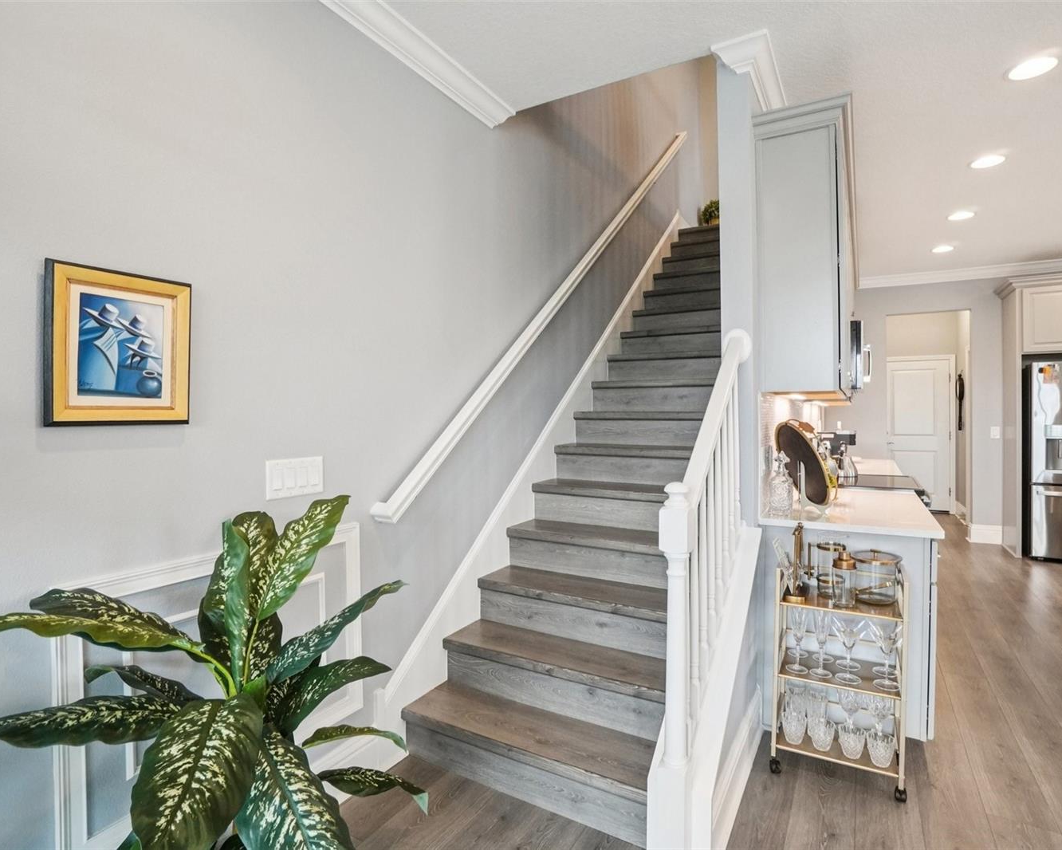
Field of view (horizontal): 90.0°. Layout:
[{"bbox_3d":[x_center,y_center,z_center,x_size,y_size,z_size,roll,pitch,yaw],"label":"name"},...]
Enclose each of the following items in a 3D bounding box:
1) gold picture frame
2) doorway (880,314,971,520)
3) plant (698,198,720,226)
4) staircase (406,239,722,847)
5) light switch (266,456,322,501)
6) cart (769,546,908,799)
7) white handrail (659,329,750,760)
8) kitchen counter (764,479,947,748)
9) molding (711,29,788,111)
[{"bbox_3d":[-1.014,-0.189,1.332,0.030,0.380,0.305,1,2,32],"label":"gold picture frame"},{"bbox_3d":[4.309,0.004,5.801,0.760,2.420,0.160,1,2,30],"label":"doorway"},{"bbox_3d":[1.872,-2.084,5.309,0.280,0.300,0.280,1,2,31],"label":"plant"},{"bbox_3d":[0.921,-0.288,3.450,1.030,3.180,3.860,1,2,31],"label":"staircase"},{"bbox_3d":[-0.770,0.171,1.751,0.012,0.121,0.205,1,2,32],"label":"light switch"},{"bbox_3d":[1.201,0.936,2.112,0.430,0.810,0.320,1,2,26],"label":"cart"},{"bbox_3d":[0.620,0.302,1.829,0.110,1.340,0.740,1,2,30],"label":"white handrail"},{"bbox_3d":[1.605,0.851,2.674,0.640,0.914,1.320,0,1,32],"label":"kitchen counter"},{"bbox_3d":[0.935,-1.428,2.258,0.210,0.110,0.550,1,2,31],"label":"molding"}]

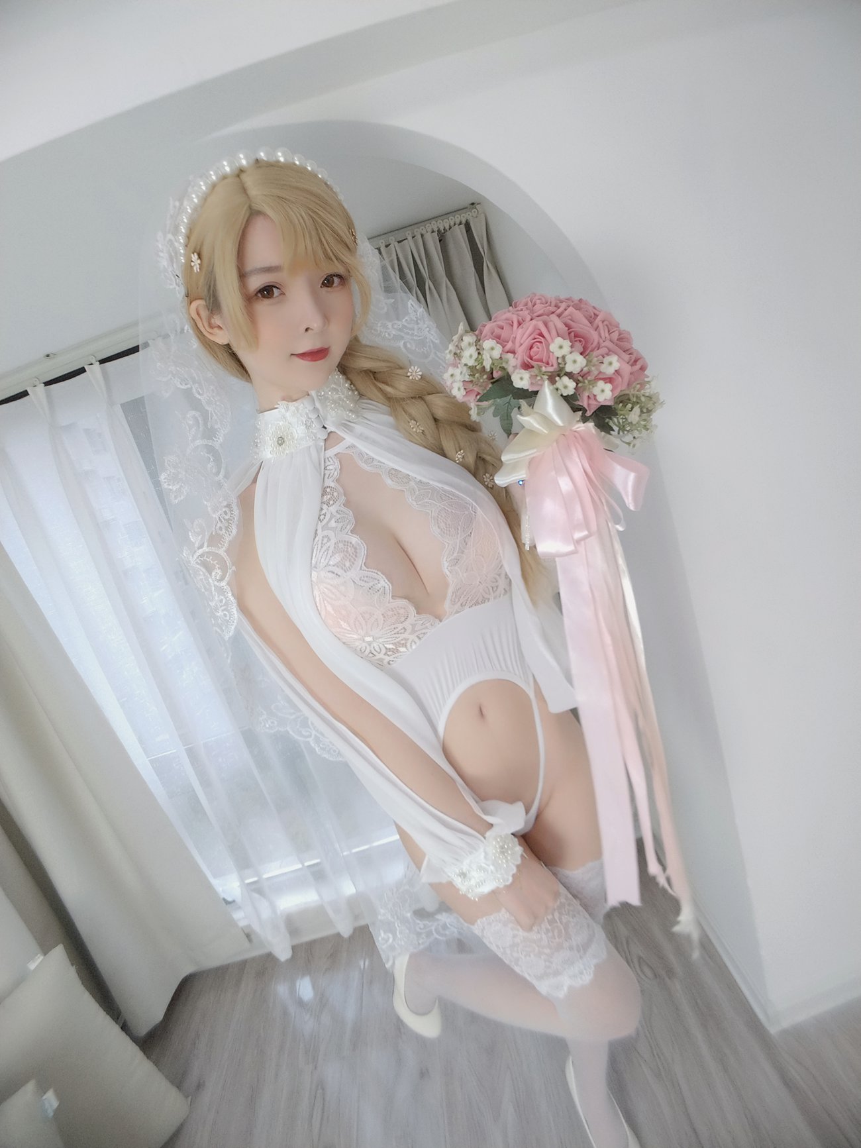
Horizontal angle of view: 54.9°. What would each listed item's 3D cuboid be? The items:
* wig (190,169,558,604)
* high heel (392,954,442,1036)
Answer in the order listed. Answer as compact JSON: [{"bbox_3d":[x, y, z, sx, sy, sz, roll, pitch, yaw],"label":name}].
[{"bbox_3d":[-0.081,-0.194,0.895,0.247,0.533,0.300,-22,20,-30],"label":"wig"},{"bbox_3d":[-0.023,0.695,1.380,0.080,0.205,0.125,-27,-3,-35],"label":"high heel"}]

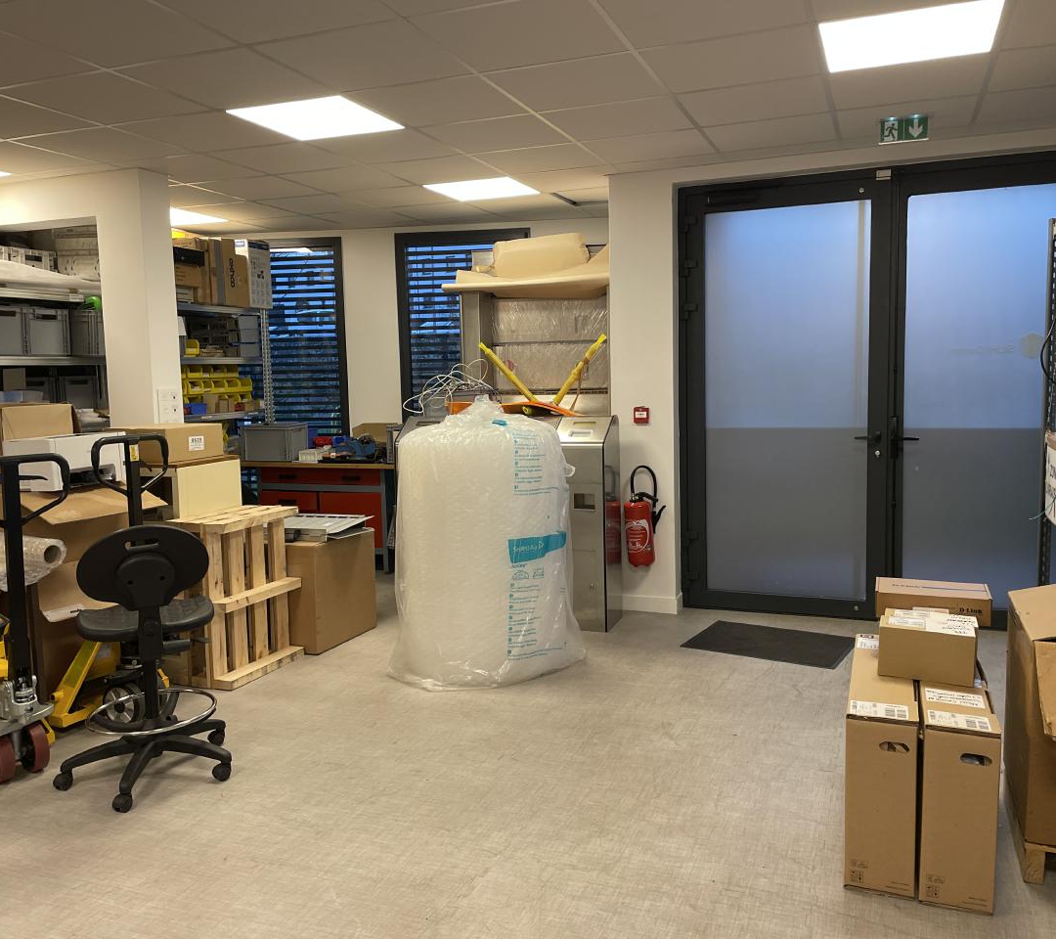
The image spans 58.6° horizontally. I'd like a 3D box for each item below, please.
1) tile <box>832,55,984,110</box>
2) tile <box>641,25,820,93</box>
[{"bbox_3d":[1.538,-1.571,3.823,0.597,0.020,0.597,1,7,21],"label":"tile"},{"bbox_3d":[0.768,-1.514,3.476,0.590,0.025,0.590,1,7,21],"label":"tile"}]

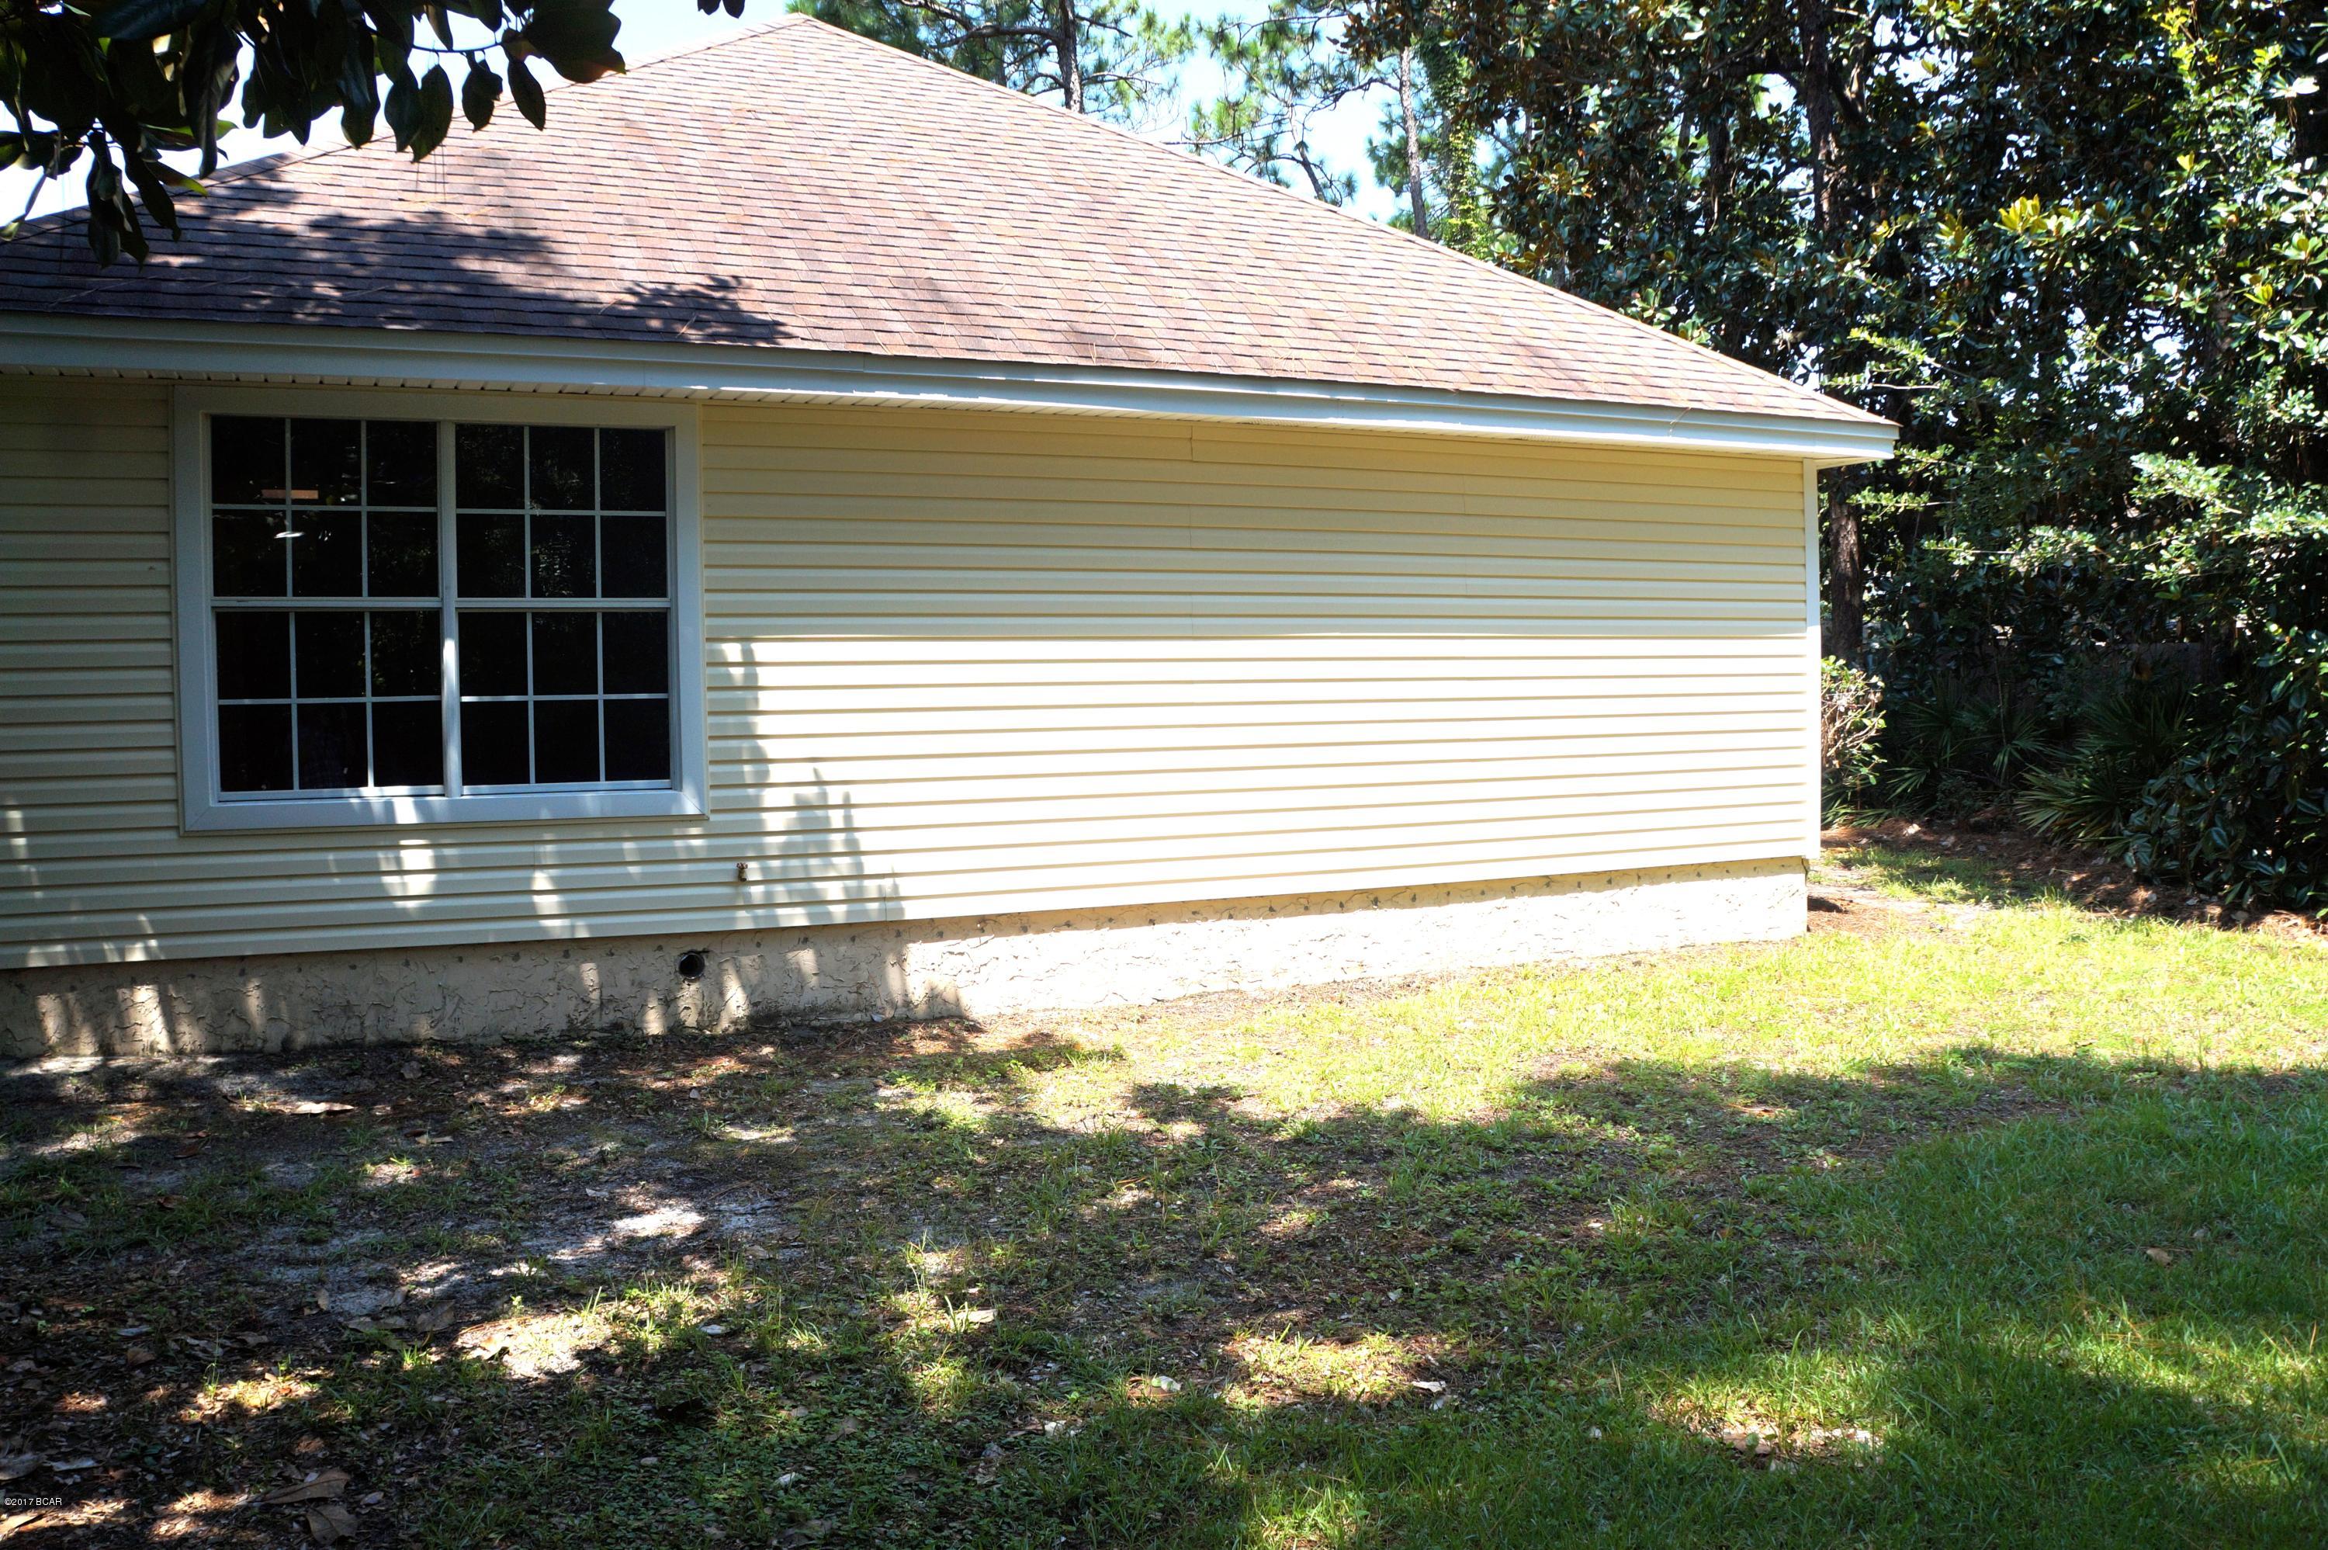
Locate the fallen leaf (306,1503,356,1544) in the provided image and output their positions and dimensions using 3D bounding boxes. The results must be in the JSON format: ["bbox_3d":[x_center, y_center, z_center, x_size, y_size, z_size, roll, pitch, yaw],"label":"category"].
[{"bbox_3d":[-1.389,1.251,2.910,0.078,0.025,0.100,-2,14,-36],"label":"fallen leaf"}]

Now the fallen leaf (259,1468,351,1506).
[{"bbox_3d":[-1.505,1.250,3.056,0.150,0.030,0.070,-2,14,-31],"label":"fallen leaf"}]

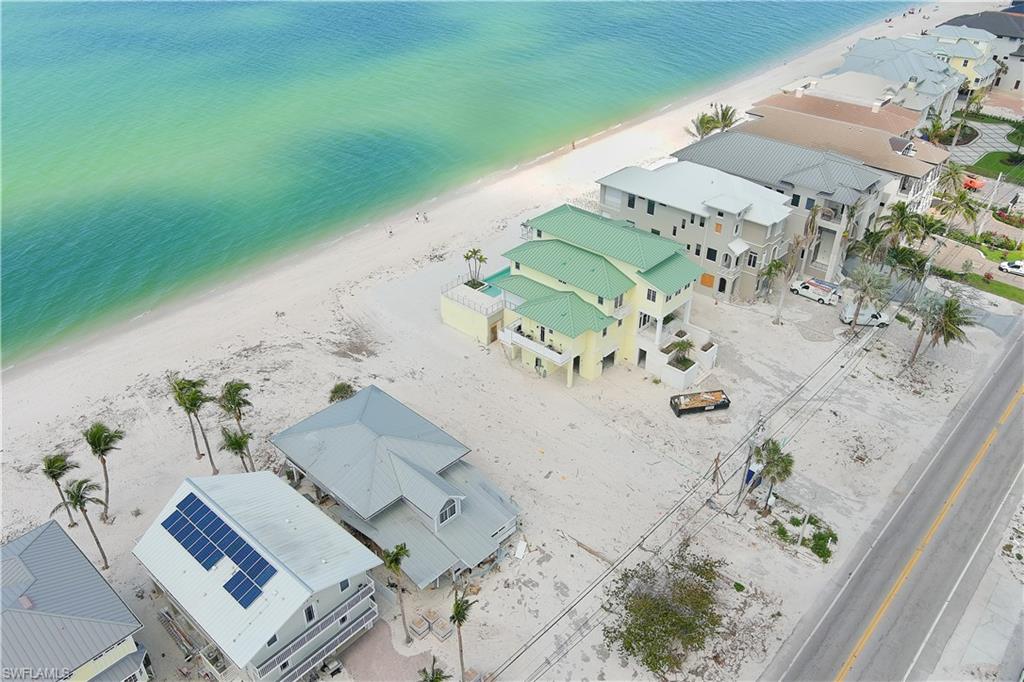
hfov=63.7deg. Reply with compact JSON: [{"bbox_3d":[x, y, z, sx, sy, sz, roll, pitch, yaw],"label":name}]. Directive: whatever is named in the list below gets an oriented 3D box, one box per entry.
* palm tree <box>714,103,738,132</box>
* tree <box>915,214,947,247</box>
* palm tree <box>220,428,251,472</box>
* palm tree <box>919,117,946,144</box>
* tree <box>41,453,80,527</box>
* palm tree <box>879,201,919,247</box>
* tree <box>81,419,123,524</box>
[{"bbox_3d":[39.486,-38.602,153.968,5.300,9.500,5.300,26,42,35],"label":"palm tree"},{"bbox_3d":[60.720,-15.627,121.483,5.000,6.200,5.000,26,42,35],"label":"tree"},{"bbox_3d":[-27.180,11.900,84.450,3.400,6.870,3.400,-2,32,0],"label":"palm tree"},{"bbox_3d":[80.187,-39.434,157.515,5.200,6.300,5.200,26,42,35],"label":"palm tree"},{"bbox_3d":[-41.449,13.739,76.351,4.200,8.200,4.200,26,42,35],"label":"tree"},{"bbox_3d":[55.621,-15.407,119.583,6.000,8.000,6.000,26,42,35],"label":"palm tree"},{"bbox_3d":[-35.730,12.004,73.495,4.000,11.300,3.600,0,33,0],"label":"tree"}]

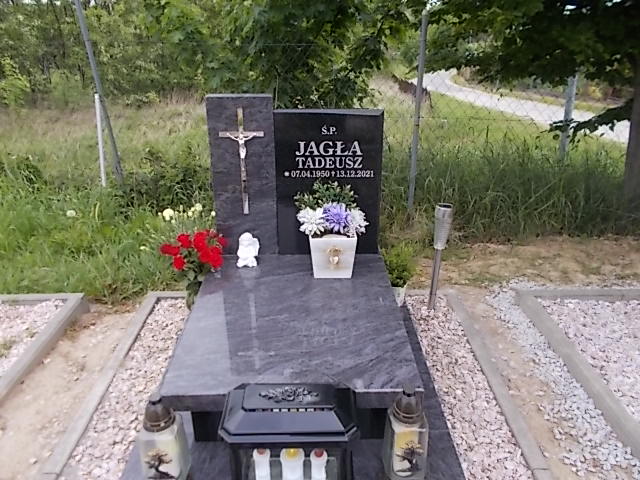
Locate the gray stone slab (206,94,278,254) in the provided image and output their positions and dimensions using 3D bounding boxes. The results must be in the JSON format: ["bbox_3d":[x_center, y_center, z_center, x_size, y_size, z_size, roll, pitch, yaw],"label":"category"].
[{"bbox_3d":[-0.331,-0.270,2.125,0.274,0.708,0.083,0,24,-1],"label":"gray stone slab"}]

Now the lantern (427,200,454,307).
[{"bbox_3d":[0.556,0.098,2.264,0.079,0.546,0.079,0,24,-1],"label":"lantern"}]

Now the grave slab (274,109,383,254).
[{"bbox_3d":[0.038,-0.245,2.143,0.463,0.650,0.083,0,24,-1],"label":"grave slab"}]

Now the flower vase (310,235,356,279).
[{"bbox_3d":[0.056,0.043,2.067,0.191,0.189,0.185,0,24,-1],"label":"flower vase"}]

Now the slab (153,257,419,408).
[{"bbox_3d":[-0.091,0.272,1.868,0.780,0.064,0.991,0,24,-1],"label":"slab"}]

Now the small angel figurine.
[{"bbox_3d":[-0.317,0.036,2.123,0.099,0.153,0.075,0,24,-1],"label":"small angel figurine"}]

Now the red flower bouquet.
[{"bbox_3d":[-0.570,0.133,2.168,0.278,0.385,0.239,0,24,-1],"label":"red flower bouquet"}]

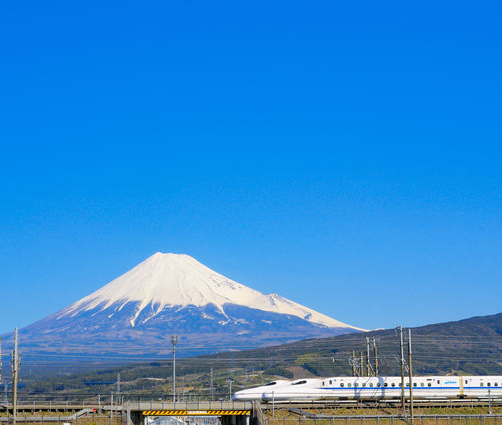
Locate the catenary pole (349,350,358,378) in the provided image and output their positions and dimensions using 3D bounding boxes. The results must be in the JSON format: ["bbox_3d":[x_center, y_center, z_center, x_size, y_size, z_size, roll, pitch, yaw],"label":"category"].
[{"bbox_3d":[15.403,25.096,158.000,1.000,9.200,0.800,1,-11,-6],"label":"catenary pole"}]

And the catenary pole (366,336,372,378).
[{"bbox_3d":[17.594,24.036,158.000,0.650,11.100,0.650,1,-11,-6],"label":"catenary pole"}]

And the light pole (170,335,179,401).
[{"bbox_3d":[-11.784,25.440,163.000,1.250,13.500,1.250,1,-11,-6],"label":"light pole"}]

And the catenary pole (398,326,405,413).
[{"bbox_3d":[21.048,21.592,147.000,0.800,11.700,0.800,1,-11,-6],"label":"catenary pole"}]

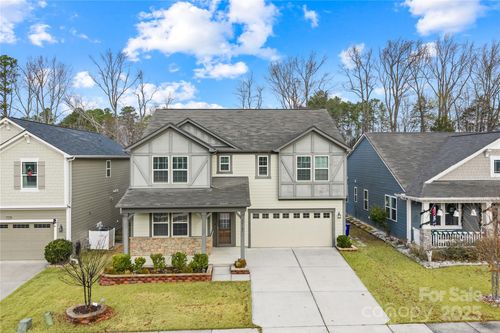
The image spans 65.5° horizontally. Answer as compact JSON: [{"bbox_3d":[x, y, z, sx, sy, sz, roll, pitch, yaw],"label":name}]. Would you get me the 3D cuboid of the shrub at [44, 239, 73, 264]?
[{"bbox_3d":[-10.550,4.653,21.529,1.550,1.430,1.500,0,2,0],"label":"shrub"}]

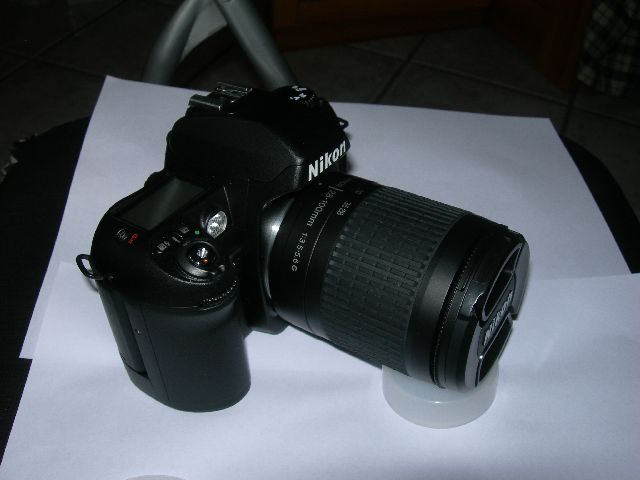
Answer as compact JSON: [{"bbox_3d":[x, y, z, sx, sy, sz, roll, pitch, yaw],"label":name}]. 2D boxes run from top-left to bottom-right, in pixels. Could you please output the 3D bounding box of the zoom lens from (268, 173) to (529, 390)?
[{"bbox_3d":[0.031,0.016,0.281,0.085,0.069,0.069,19,42,29],"label":"zoom lens"}]

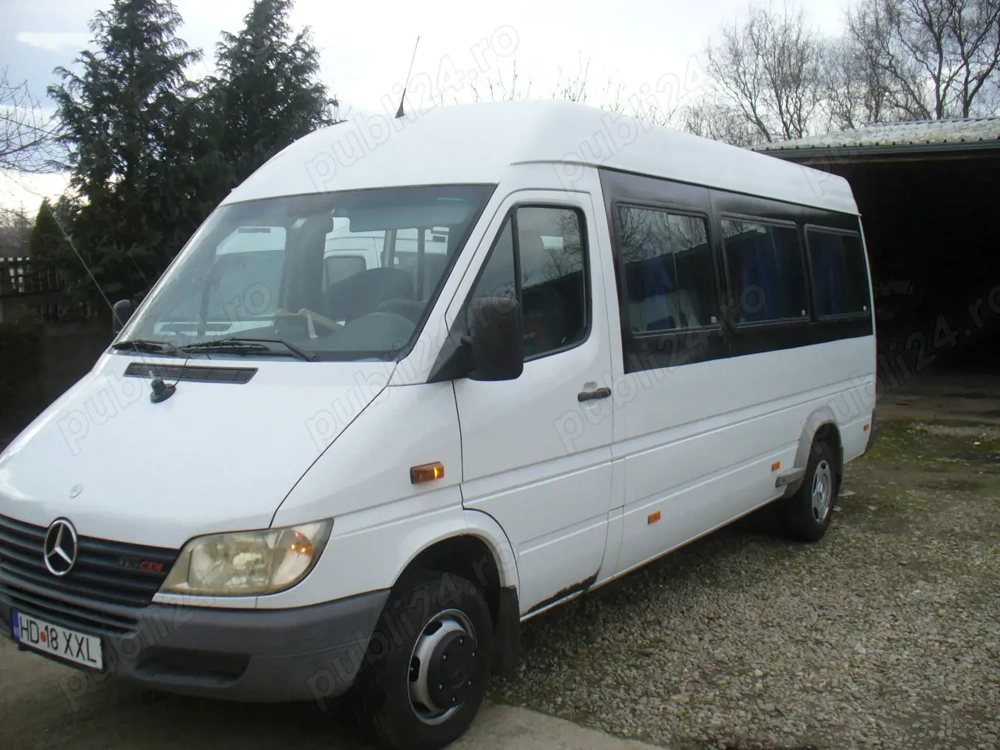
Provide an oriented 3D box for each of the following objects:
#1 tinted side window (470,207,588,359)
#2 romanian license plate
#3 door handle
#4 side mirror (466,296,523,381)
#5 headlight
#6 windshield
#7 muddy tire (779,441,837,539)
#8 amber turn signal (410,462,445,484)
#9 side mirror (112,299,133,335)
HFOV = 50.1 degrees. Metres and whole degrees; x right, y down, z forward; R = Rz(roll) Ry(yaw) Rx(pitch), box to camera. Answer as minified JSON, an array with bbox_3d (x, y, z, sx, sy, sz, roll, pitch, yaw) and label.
[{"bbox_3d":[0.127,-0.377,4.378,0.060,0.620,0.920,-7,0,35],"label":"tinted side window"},{"bbox_3d":[-1.518,0.902,3.652,0.520,0.113,0.020,3,6,35],"label":"romanian license plate"},{"bbox_3d":[0.413,0.082,4.667,0.050,0.048,0.240,3,6,35],"label":"door handle"},{"bbox_3d":[-0.029,-0.126,3.886,0.190,0.312,0.125,3,6,35],"label":"side mirror"},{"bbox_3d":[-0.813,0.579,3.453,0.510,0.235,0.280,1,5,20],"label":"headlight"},{"bbox_3d":[-0.882,-0.473,4.473,1.670,0.930,0.140,3,-37,35],"label":"windshield"},{"bbox_3d":[2.091,0.784,7.246,0.195,0.675,0.675,3,6,35],"label":"muddy tire"},{"bbox_3d":[-0.247,0.339,3.708,0.031,0.058,0.155,3,6,35],"label":"amber turn signal"},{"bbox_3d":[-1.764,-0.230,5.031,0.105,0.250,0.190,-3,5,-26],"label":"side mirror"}]

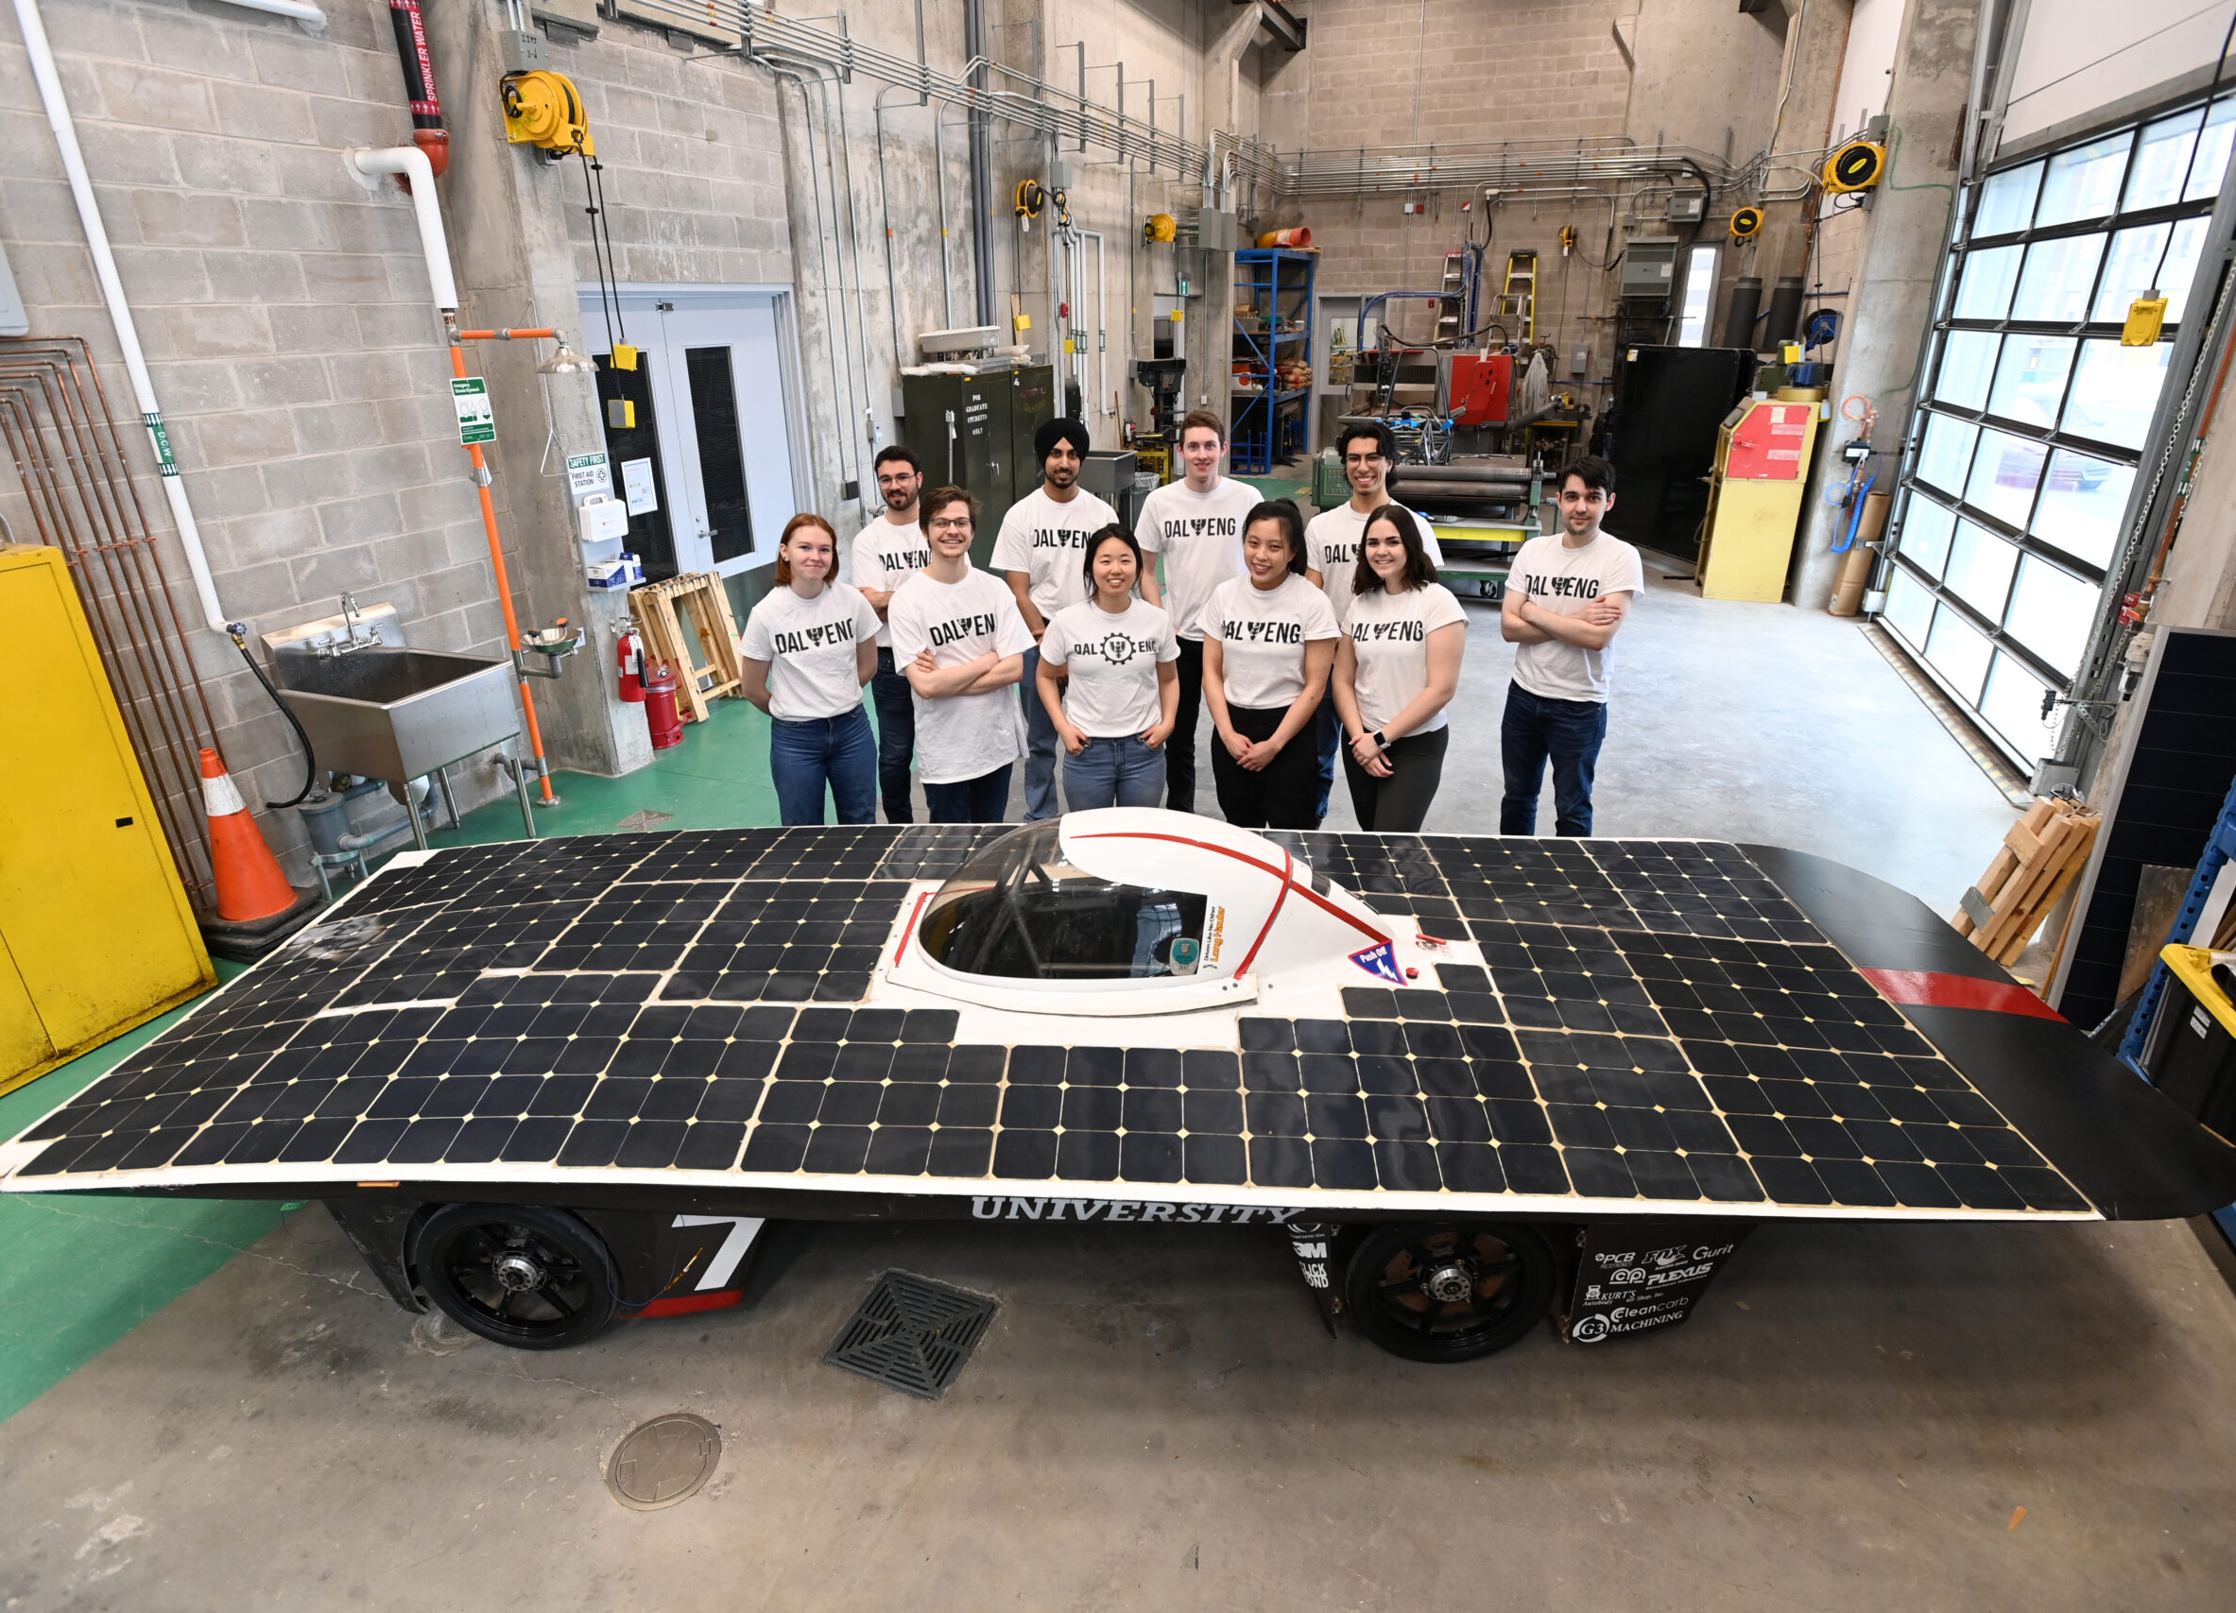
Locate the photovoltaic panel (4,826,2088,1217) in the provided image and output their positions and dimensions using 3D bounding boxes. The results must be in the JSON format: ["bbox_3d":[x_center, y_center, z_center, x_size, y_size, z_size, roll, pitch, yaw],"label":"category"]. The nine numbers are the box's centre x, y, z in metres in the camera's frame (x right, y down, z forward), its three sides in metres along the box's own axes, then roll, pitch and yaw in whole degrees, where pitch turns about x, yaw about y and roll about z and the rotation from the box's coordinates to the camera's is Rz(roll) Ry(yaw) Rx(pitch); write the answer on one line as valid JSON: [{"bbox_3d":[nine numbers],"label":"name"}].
[{"bbox_3d":[-0.271,0.446,3.159,4.570,0.220,1.750,1,22,3],"label":"photovoltaic panel"}]

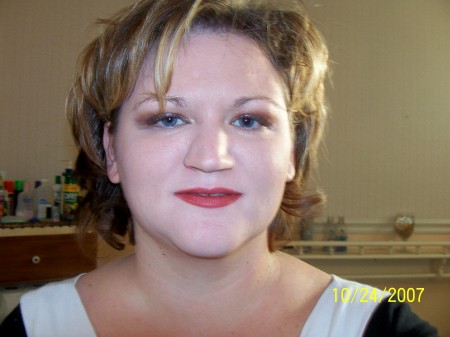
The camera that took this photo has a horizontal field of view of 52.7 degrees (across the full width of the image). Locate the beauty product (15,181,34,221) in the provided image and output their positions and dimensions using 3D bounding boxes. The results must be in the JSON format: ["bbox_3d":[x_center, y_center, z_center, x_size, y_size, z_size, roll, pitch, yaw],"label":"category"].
[{"bbox_3d":[-0.930,0.148,2.120,0.076,0.184,0.052,2,-1,-29],"label":"beauty product"}]

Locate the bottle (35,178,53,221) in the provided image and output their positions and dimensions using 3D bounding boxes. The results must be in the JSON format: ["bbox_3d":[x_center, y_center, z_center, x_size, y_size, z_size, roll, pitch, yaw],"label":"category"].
[{"bbox_3d":[-0.831,0.145,2.100,0.070,0.193,0.066,2,-1,-23],"label":"bottle"}]

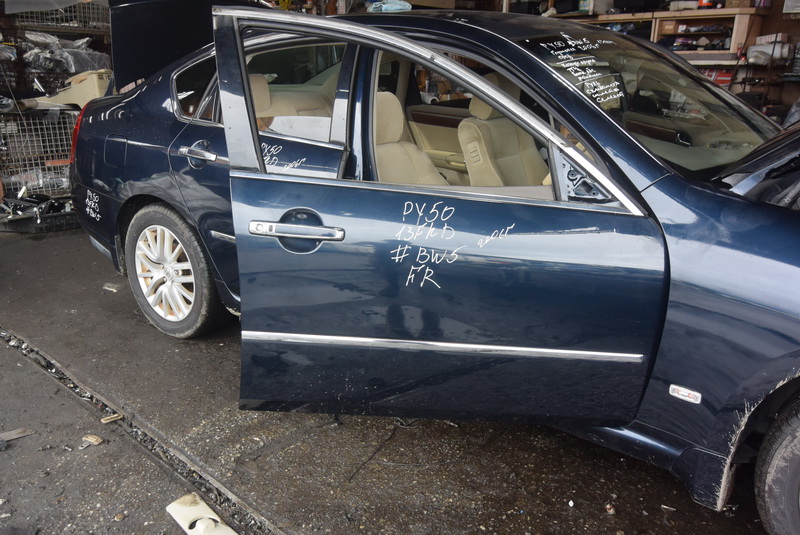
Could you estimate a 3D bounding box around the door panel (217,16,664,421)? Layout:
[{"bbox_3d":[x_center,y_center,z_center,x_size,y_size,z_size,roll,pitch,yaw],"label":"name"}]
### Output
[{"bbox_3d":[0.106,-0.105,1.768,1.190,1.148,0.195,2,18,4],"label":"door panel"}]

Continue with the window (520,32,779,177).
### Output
[{"bbox_3d":[0.992,-0.645,2.361,0.783,0.130,1.420,44,36,20],"label":"window"}]

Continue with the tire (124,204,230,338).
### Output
[{"bbox_3d":[-1.068,-0.003,3.196,0.670,0.670,0.240,14,22,35],"label":"tire"}]

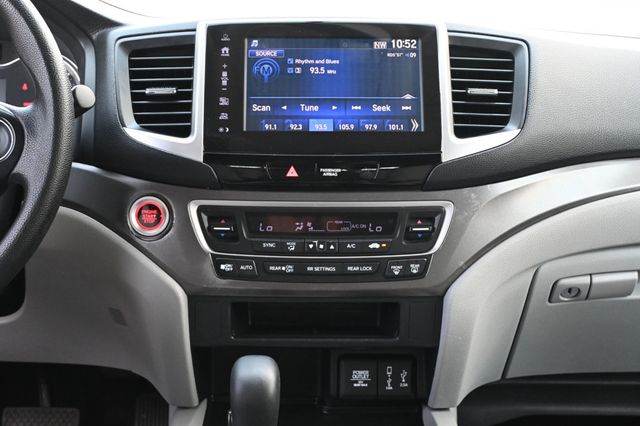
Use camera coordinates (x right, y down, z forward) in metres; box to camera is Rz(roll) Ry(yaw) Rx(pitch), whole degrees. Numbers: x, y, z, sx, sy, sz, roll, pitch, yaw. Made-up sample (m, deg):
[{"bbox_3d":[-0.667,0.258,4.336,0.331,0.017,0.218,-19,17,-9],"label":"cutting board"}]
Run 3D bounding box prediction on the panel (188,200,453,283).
[{"bbox_3d":[0.001,0.028,0.970,0.246,0.078,0.030,0,-15,0],"label":"panel"}]

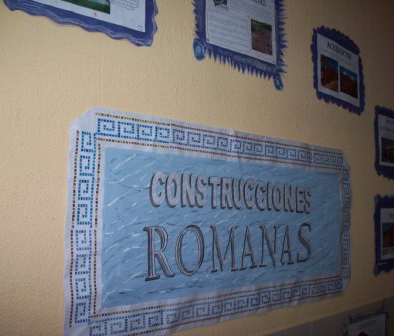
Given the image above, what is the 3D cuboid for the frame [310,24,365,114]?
[{"bbox_3d":[0.531,-0.357,1.717,0.390,0.289,0.015,7,-8,-44],"label":"frame"}]

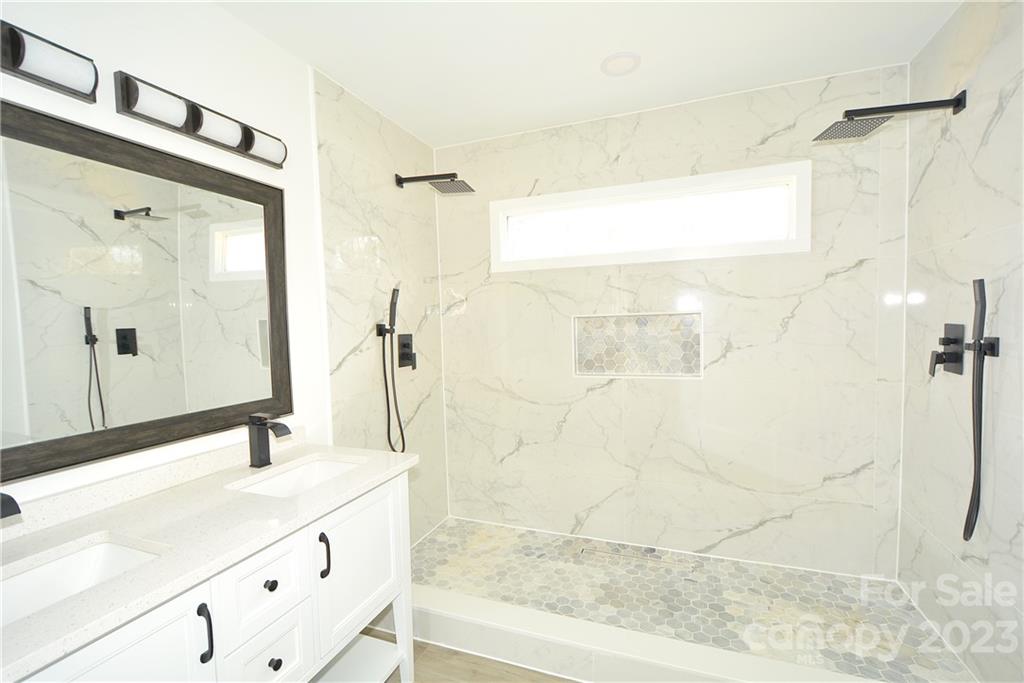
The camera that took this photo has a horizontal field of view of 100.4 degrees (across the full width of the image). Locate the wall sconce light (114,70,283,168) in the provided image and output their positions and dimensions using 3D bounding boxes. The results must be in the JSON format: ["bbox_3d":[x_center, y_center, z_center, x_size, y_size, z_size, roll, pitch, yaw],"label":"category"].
[{"bbox_3d":[-0.987,-0.715,1.433,0.070,0.110,0.540,0,3,20],"label":"wall sconce light"}]

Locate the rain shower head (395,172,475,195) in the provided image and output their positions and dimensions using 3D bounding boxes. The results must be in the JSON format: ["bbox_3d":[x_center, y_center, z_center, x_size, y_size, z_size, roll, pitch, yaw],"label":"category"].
[{"bbox_3d":[-0.442,-0.903,2.398,0.432,0.107,0.200,-1,3,16],"label":"rain shower head"}]

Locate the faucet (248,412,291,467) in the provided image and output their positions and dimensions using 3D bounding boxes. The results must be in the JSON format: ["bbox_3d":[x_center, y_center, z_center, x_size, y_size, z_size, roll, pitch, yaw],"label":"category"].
[{"bbox_3d":[-0.843,0.345,1.480,0.152,0.178,0.050,0,3,20],"label":"faucet"}]

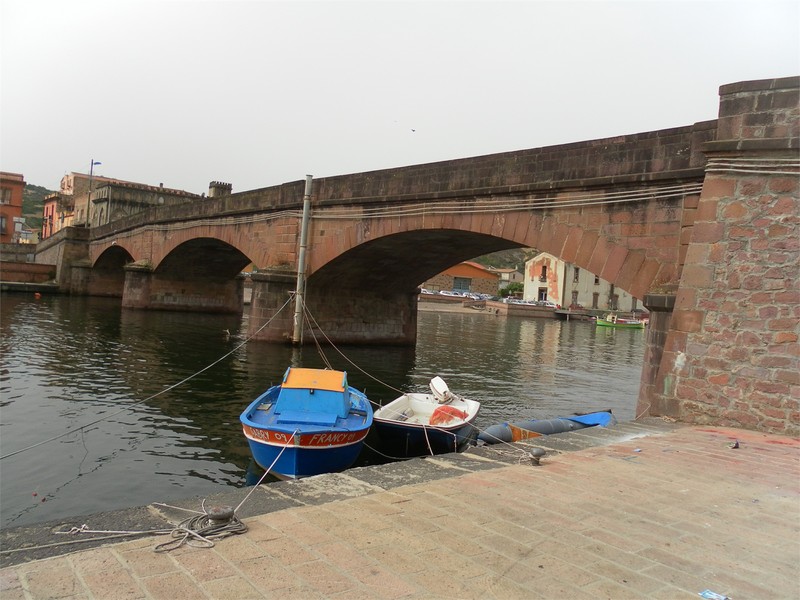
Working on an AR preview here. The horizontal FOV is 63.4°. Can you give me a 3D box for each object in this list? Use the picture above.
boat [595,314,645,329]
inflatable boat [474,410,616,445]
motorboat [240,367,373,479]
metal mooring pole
[{"bbox_3d":[28.979,2.734,85.513,6.500,1.650,2.200,4,1,6],"label":"boat"},{"bbox_3d":[2.478,2.217,11.524,3.900,0.470,1.100,3,1,-44],"label":"inflatable boat"},{"bbox_3d":[-1.294,1.687,9.661,1.750,1.130,4.500,4,1,-3],"label":"motorboat"},{"bbox_3d":[-3.841,-1.558,25.463,0.290,6.680,0.290,4,1,0],"label":"metal mooring pole"}]

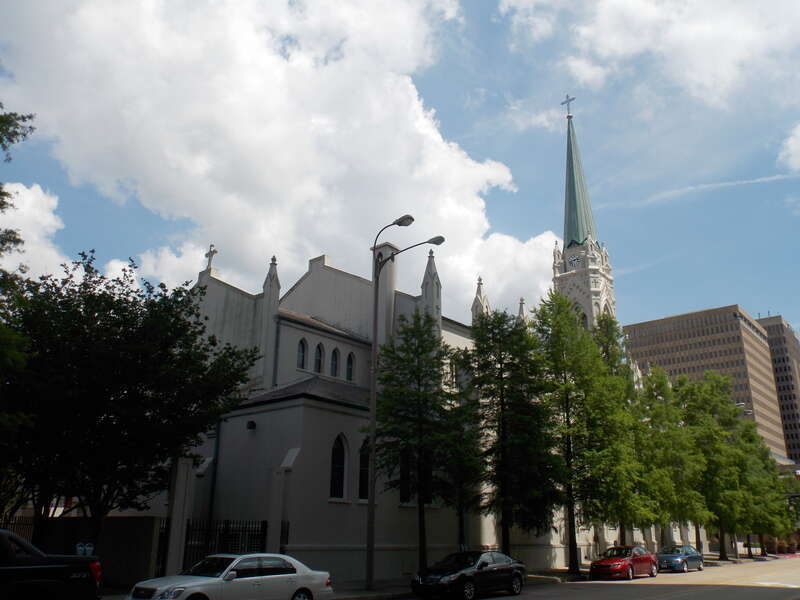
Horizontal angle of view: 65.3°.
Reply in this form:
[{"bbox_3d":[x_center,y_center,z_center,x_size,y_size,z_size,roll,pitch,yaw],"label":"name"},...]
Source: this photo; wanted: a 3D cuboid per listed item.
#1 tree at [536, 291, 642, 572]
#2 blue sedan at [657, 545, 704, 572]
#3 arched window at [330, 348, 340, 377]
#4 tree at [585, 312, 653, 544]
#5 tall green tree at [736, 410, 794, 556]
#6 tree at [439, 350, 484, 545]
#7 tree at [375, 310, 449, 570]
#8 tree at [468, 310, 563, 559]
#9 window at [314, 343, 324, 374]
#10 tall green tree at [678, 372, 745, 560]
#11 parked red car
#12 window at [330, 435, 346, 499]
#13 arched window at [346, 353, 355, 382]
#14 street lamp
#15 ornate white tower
[{"bbox_3d":[10.145,6.909,35.729,5.600,15.954,5.600,-17,-27,38],"label":"tree"},{"bbox_3d":[16.437,15.229,36.869,1.790,1.440,4.700,-17,-26,39],"label":"blue sedan"},{"bbox_3d":[-3.300,3.240,31.982,0.250,1.580,0.720,-17,-26,39],"label":"arched window"},{"bbox_3d":[14.037,8.475,40.435,4.300,16.381,4.300,-17,-27,38],"label":"tree"},{"bbox_3d":[35.957,18.599,63.688,5.200,13.800,5.200,-17,-26,39],"label":"tall green tree"},{"bbox_3d":[2.466,6.893,27.233,2.400,9.900,2.400,1,-20,0],"label":"tree"},{"bbox_3d":[0.630,5.753,26.162,3.300,11.293,3.300,0,-21,0],"label":"tree"},{"bbox_3d":[5.353,6.576,30.635,4.500,12.944,4.500,0,-21,0],"label":"tree"},{"bbox_3d":[-4.391,3.132,34.055,0.250,1.671,0.716,-17,-27,38],"label":"window"},{"bbox_3d":[26.996,14.050,54.364,5.000,15.893,5.000,-17,-27,38],"label":"tall green tree"},{"bbox_3d":[10.993,12.848,30.644,1.830,1.455,4.840,-17,-26,39],"label":"parked red car"},{"bbox_3d":[-2.645,7.152,26.885,0.250,2.668,0.939,-17,-27,38],"label":"window"},{"bbox_3d":[-2.590,3.527,32.733,0.250,1.600,0.660,-17,-26,39],"label":"arched window"},{"bbox_3d":[-0.013,3.495,22.745,2.700,13.000,2.600,-17,-26,39],"label":"street lamp"},{"bbox_3d":[21.100,-0.322,69.193,6.000,53.500,6.000,-17,-26,39],"label":"ornate white tower"}]

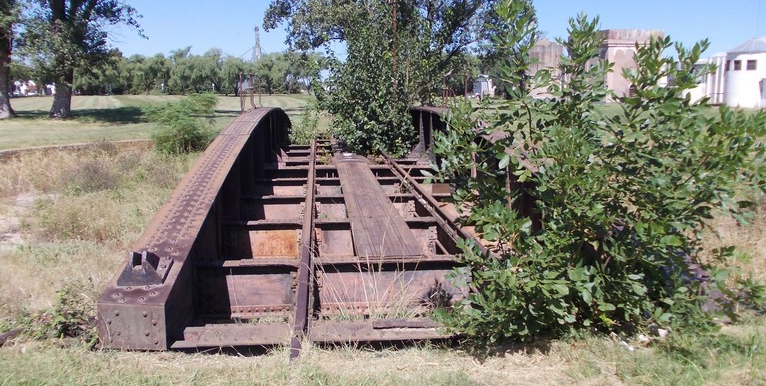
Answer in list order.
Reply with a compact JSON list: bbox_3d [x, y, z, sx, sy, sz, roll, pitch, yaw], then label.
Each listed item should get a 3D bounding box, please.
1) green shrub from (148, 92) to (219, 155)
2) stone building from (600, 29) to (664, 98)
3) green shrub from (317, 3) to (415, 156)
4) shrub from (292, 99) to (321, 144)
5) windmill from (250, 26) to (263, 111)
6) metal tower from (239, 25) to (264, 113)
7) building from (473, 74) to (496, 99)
[{"bbox_3d":[-5.931,-2.044,18.415,1.850,1.864,1.750,0,9,0],"label":"green shrub"},{"bbox_3d":[29.566,-15.665,76.464,7.600,8.894,8.000,-2,10,-11],"label":"stone building"},{"bbox_3d":[-0.434,-2.775,15.353,2.250,3.755,2.150,0,9,0],"label":"green shrub"},{"bbox_3d":[-2.269,-2.048,17.907,0.950,1.352,0.900,0,9,0],"label":"shrub"},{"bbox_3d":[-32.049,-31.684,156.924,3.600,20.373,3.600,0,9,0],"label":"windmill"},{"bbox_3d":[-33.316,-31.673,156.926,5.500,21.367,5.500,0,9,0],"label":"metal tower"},{"bbox_3d":[15.345,-16.019,93.640,3.100,3.725,3.100,5,11,29],"label":"building"}]

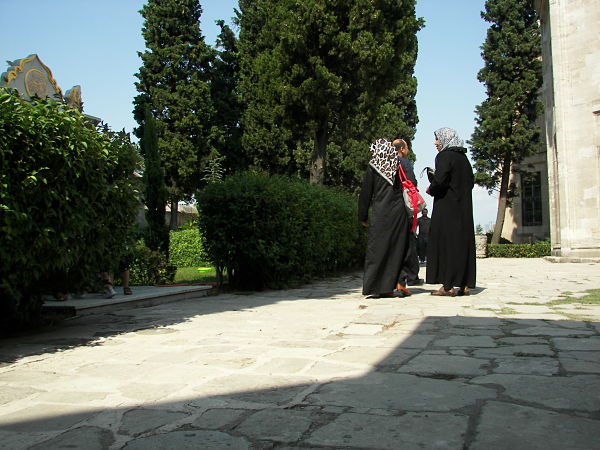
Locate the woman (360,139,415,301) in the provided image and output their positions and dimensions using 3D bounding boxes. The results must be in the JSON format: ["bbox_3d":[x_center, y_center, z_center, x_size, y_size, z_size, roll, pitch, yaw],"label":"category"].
[{"bbox_3d":[0.866,-0.075,6.250,0.540,1.590,0.480,-2,-2,22],"label":"woman"}]

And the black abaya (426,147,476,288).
[{"bbox_3d":[1.528,-0.075,6.280,0.500,1.410,0.500,-2,-3,31],"label":"black abaya"}]

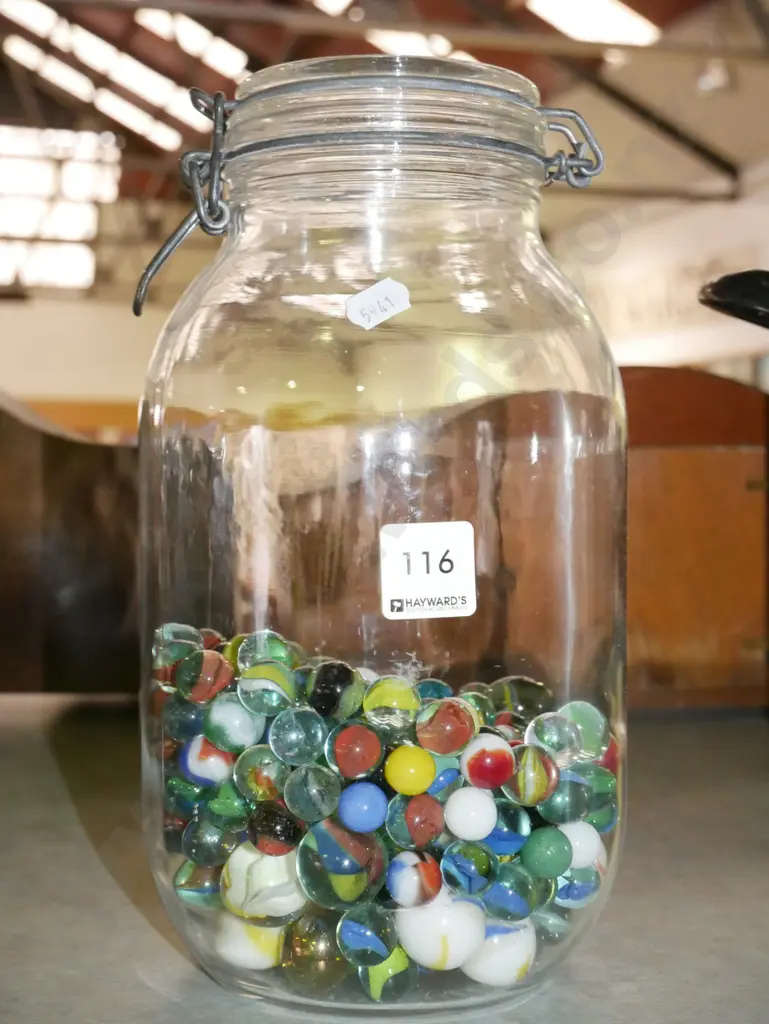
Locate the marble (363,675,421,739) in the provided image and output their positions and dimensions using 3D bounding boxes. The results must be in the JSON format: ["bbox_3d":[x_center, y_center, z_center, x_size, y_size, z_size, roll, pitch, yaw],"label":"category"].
[{"bbox_3d":[0.002,0.053,0.403,0.016,0.016,0.016,0,5,0],"label":"marble"}]

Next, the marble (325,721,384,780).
[{"bbox_3d":[-0.008,0.065,0.401,0.016,0.016,0.016,1,4,0],"label":"marble"}]

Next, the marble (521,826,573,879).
[{"bbox_3d":[0.045,0.094,0.410,0.015,0.015,0.015,1,4,0],"label":"marble"}]

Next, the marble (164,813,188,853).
[{"bbox_3d":[-0.065,0.101,0.466,0.016,0.016,0.016,0,6,0],"label":"marble"}]

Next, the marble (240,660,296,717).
[{"bbox_3d":[-0.033,0.049,0.411,0.016,0.016,0.016,0,5,0],"label":"marble"}]

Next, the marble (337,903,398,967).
[{"bbox_3d":[-0.005,0.116,0.408,0.017,0.017,0.017,0,5,0],"label":"marble"}]

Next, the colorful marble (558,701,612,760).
[{"bbox_3d":[0.059,0.064,0.436,0.017,0.017,0.017,0,5,0],"label":"colorful marble"}]

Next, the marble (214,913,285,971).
[{"bbox_3d":[-0.040,0.125,0.441,0.023,0.023,0.023,0,6,0],"label":"marble"}]

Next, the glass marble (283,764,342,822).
[{"bbox_3d":[-0.020,0.078,0.412,0.016,0.016,0.016,0,5,0],"label":"glass marble"}]

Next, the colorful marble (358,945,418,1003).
[{"bbox_3d":[0.001,0.128,0.411,0.016,0.016,0.016,0,5,0],"label":"colorful marble"}]

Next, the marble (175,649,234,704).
[{"bbox_3d":[-0.051,0.047,0.419,0.016,0.016,0.016,1,4,0],"label":"marble"}]

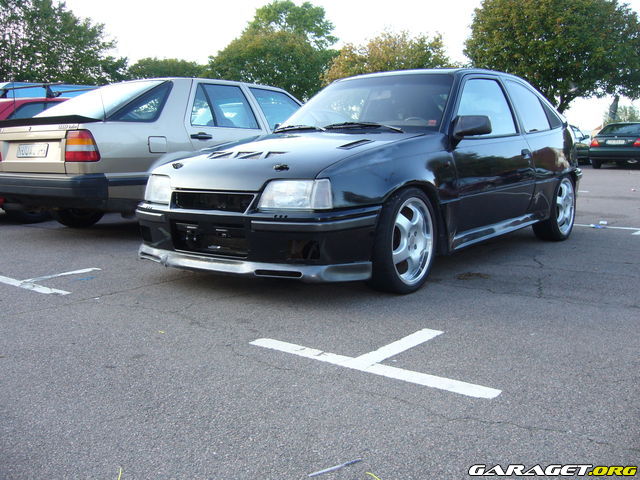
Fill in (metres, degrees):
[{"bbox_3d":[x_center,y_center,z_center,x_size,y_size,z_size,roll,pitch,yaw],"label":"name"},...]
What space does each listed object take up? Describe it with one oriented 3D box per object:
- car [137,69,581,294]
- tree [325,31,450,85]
[{"bbox_3d":[0.607,-0.569,4.777,1.700,1.320,4.000,6,10,37],"label":"car"},{"bbox_3d":[3.318,-6.856,31.344,6.600,6.260,6.600,0,8,0],"label":"tree"}]

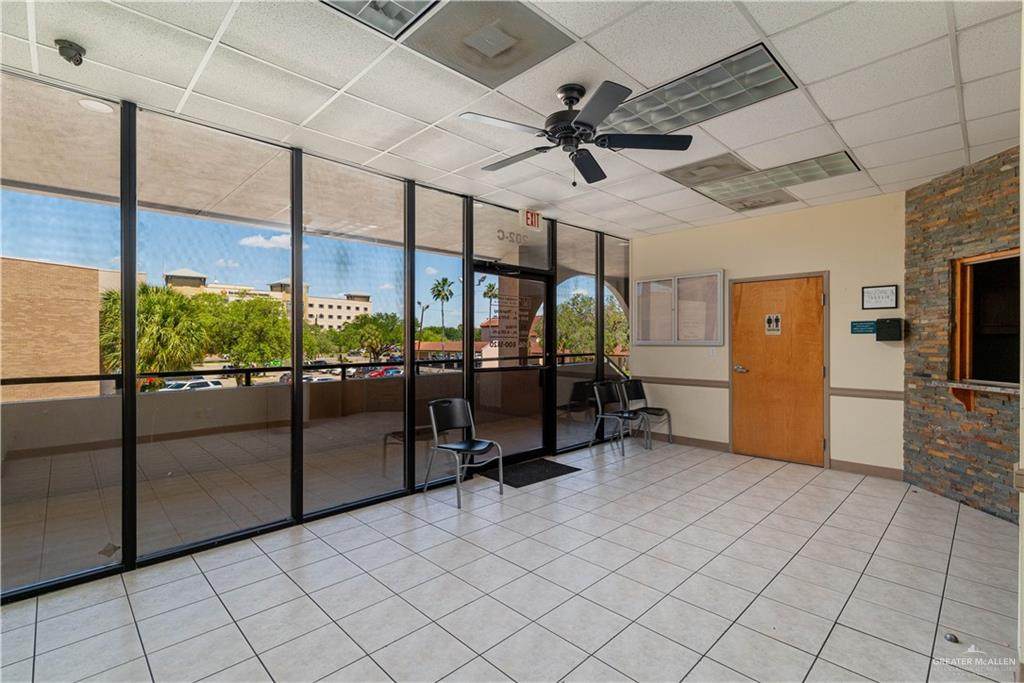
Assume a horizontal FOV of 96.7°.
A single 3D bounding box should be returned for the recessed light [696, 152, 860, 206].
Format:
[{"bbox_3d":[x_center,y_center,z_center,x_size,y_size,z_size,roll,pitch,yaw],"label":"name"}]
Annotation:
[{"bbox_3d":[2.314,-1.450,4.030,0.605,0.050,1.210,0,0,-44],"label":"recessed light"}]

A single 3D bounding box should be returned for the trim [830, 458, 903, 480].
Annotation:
[{"bbox_3d":[3.517,1.276,4.525,0.015,0.101,0.573,0,0,-44],"label":"trim"}]

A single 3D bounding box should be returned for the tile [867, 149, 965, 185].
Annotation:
[{"bbox_3d":[3.404,-1.454,3.832,0.617,0.025,0.610,-1,1,-44],"label":"tile"}]

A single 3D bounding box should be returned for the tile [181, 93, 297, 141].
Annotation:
[{"bbox_3d":[-1.742,-1.443,2.949,0.606,0.020,0.335,0,0,-44],"label":"tile"}]

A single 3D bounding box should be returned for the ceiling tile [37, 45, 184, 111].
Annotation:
[{"bbox_3d":[-2.164,-1.423,2.493,0.600,0.020,0.340,0,1,-44],"label":"ceiling tile"}]

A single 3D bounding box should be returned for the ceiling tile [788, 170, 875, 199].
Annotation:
[{"bbox_3d":[2.968,-1.437,4.235,0.605,0.020,0.605,0,0,-44],"label":"ceiling tile"}]

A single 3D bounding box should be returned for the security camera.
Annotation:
[{"bbox_3d":[-2.120,-1.369,2.184,0.107,0.085,0.107,0,0,22],"label":"security camera"}]

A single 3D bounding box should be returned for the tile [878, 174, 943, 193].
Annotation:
[{"bbox_3d":[3.677,-1.458,4.212,0.302,0.025,0.439,-1,1,-44],"label":"tile"}]

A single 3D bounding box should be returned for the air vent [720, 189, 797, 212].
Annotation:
[{"bbox_3d":[2.541,-1.449,4.675,0.605,0.030,0.605,0,0,-44],"label":"air vent"}]

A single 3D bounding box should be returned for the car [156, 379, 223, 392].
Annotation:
[{"bbox_3d":[-27.178,4.111,38.008,1.950,1.760,4.900,0,1,27],"label":"car"}]

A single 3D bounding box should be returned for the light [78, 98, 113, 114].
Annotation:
[{"bbox_3d":[-2.736,-1.554,2.994,0.170,0.030,0.170,0,1,-44],"label":"light"}]

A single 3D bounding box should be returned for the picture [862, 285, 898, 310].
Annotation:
[{"bbox_3d":[3.563,-0.425,4.417,0.020,0.225,0.275,0,1,-44],"label":"picture"}]

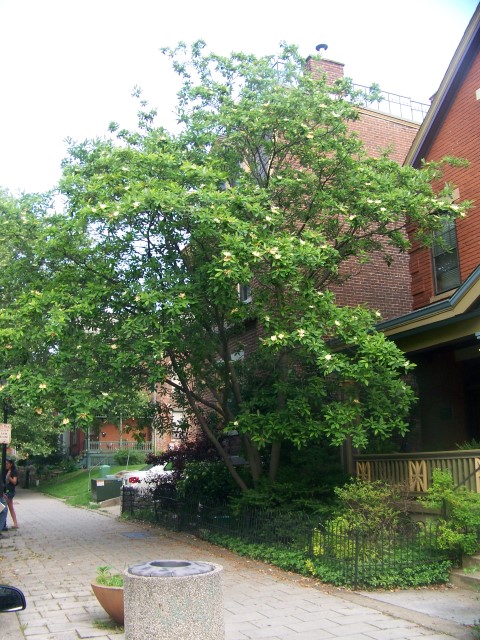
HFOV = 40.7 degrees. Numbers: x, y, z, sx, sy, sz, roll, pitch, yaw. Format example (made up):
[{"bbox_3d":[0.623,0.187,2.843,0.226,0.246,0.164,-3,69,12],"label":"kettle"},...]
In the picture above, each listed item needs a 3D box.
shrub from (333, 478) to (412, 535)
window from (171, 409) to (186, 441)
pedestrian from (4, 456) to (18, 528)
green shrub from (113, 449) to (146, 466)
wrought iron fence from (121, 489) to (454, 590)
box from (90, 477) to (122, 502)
[{"bbox_3d":[2.007,2.953,9.800,1.100,1.100,1.150,-1,-13,0],"label":"shrub"},{"bbox_3d":[-4.372,7.450,46.000,1.100,2.150,0.180,5,-14,-24],"label":"window"},{"bbox_3d":[-5.464,4.140,15.522,0.400,1.600,0.450,2,-13,-11],"label":"pedestrian"},{"bbox_3d":[-7.615,9.562,45.000,2.300,1.250,1.900,5,-14,-24],"label":"green shrub"},{"bbox_3d":[-0.400,4.156,13.631,1.350,0.960,12.100,5,-14,-24],"label":"wrought iron fence"},{"bbox_3d":[-4.950,6.382,24.163,0.910,0.840,0.900,5,-14,-24],"label":"box"}]

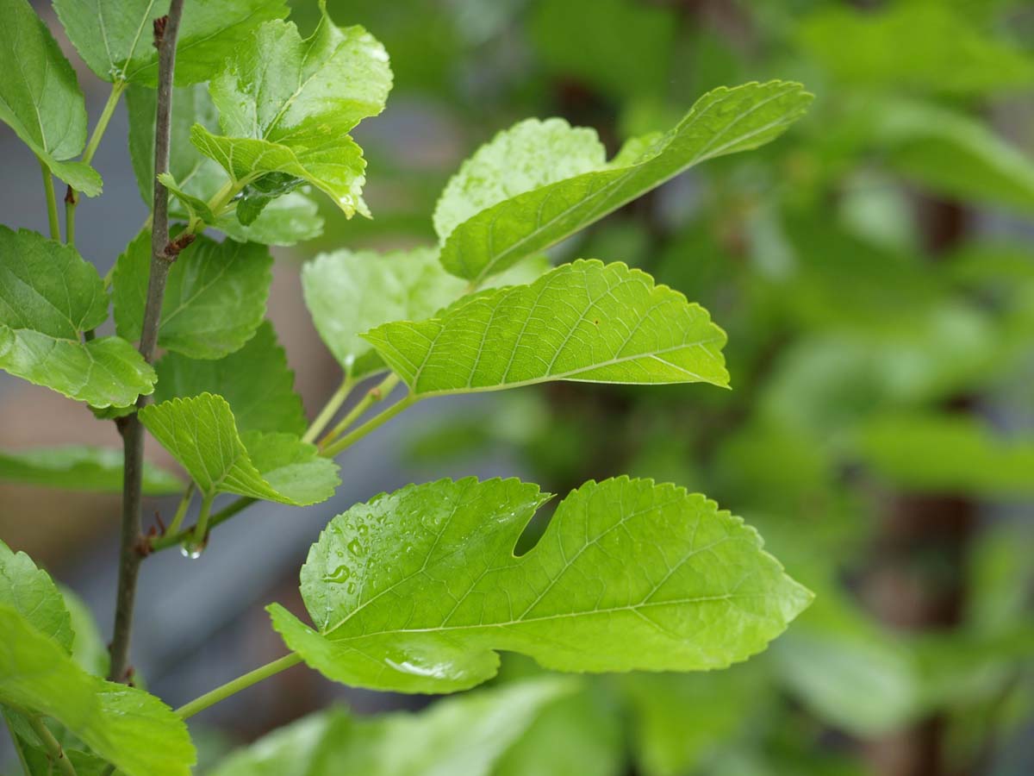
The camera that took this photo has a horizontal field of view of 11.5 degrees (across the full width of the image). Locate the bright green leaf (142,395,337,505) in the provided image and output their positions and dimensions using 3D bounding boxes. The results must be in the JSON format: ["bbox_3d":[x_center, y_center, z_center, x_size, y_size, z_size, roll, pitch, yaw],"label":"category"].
[{"bbox_3d":[-0.064,0.014,1.180,0.045,0.025,0.028,0,6,0],"label":"bright green leaf"}]

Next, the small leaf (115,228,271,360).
[{"bbox_3d":[-0.077,-0.022,1.220,0.038,0.031,0.020,0,6,0],"label":"small leaf"}]

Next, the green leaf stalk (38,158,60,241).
[{"bbox_3d":[-0.110,-0.044,1.210,0.003,0.020,0.004,-8,6,0],"label":"green leaf stalk"}]

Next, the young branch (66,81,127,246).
[{"bbox_3d":[-0.100,-0.053,1.215,0.006,0.040,0.007,16,3,0],"label":"young branch"}]

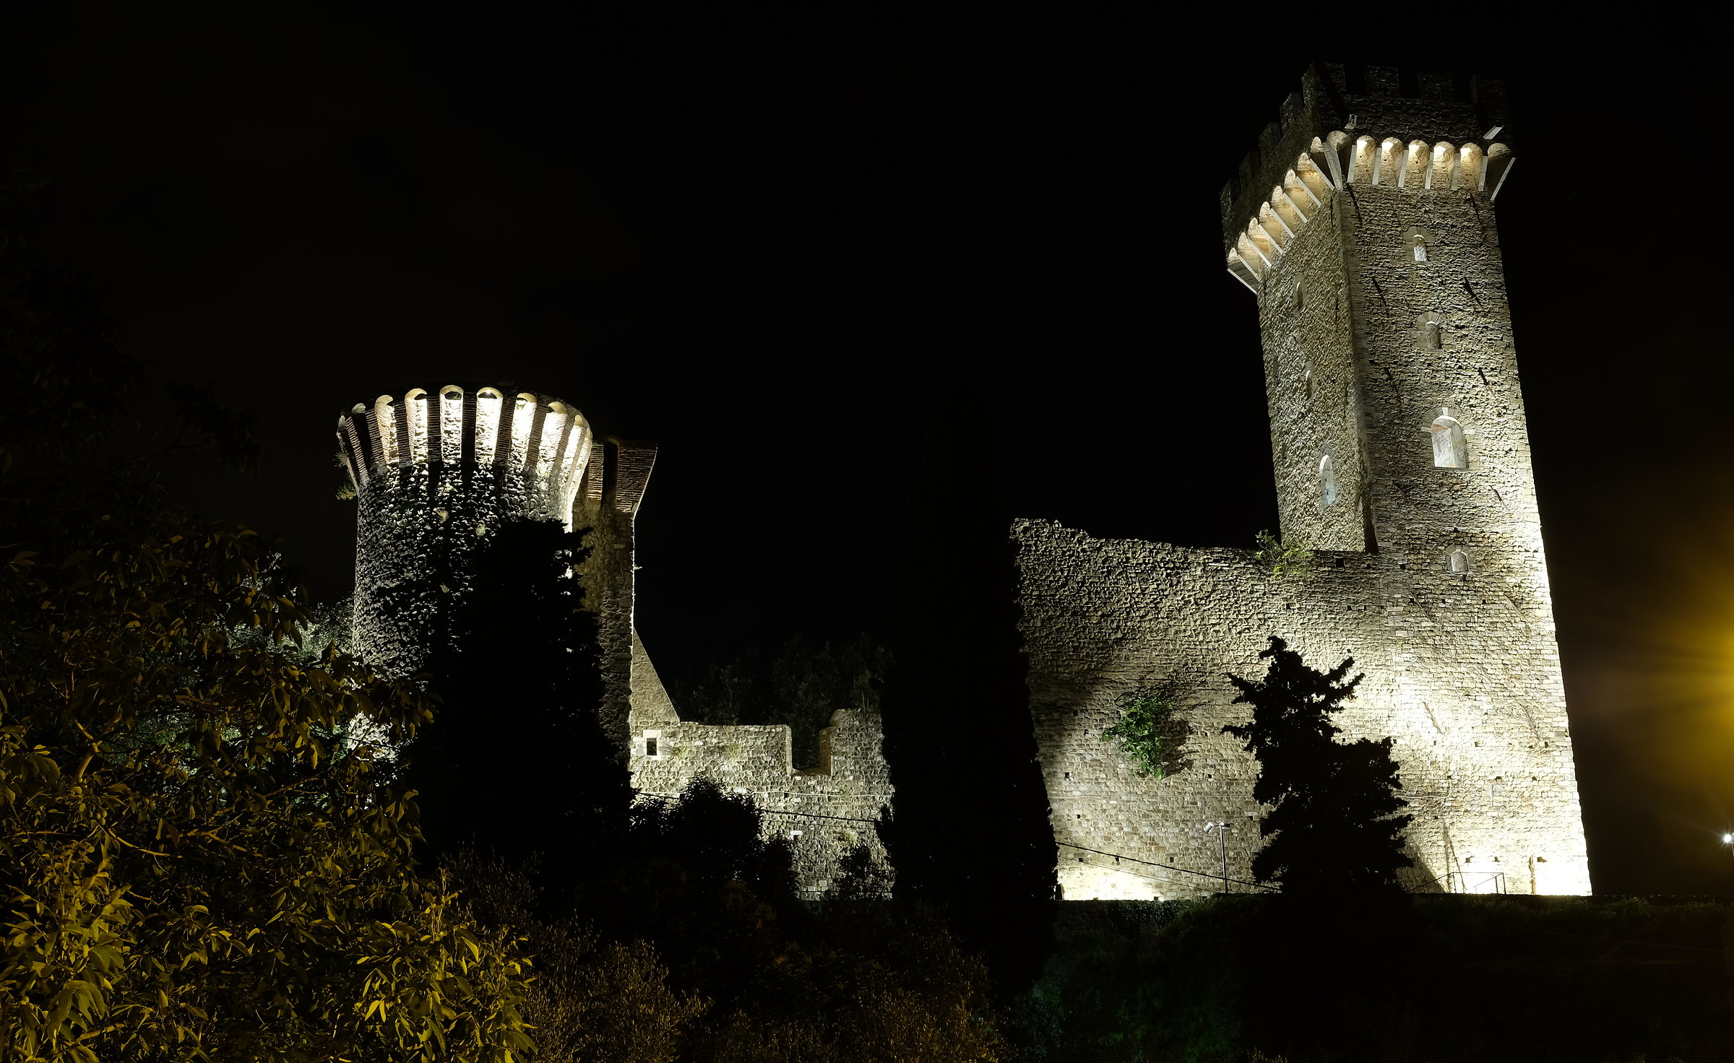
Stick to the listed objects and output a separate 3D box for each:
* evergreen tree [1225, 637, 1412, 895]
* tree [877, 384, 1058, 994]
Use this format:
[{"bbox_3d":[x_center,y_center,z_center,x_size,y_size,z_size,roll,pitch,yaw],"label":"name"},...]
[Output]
[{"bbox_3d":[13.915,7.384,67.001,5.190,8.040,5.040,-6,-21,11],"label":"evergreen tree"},{"bbox_3d":[2.672,3.939,59.172,4.470,17.130,4.340,-2,-20,2],"label":"tree"}]

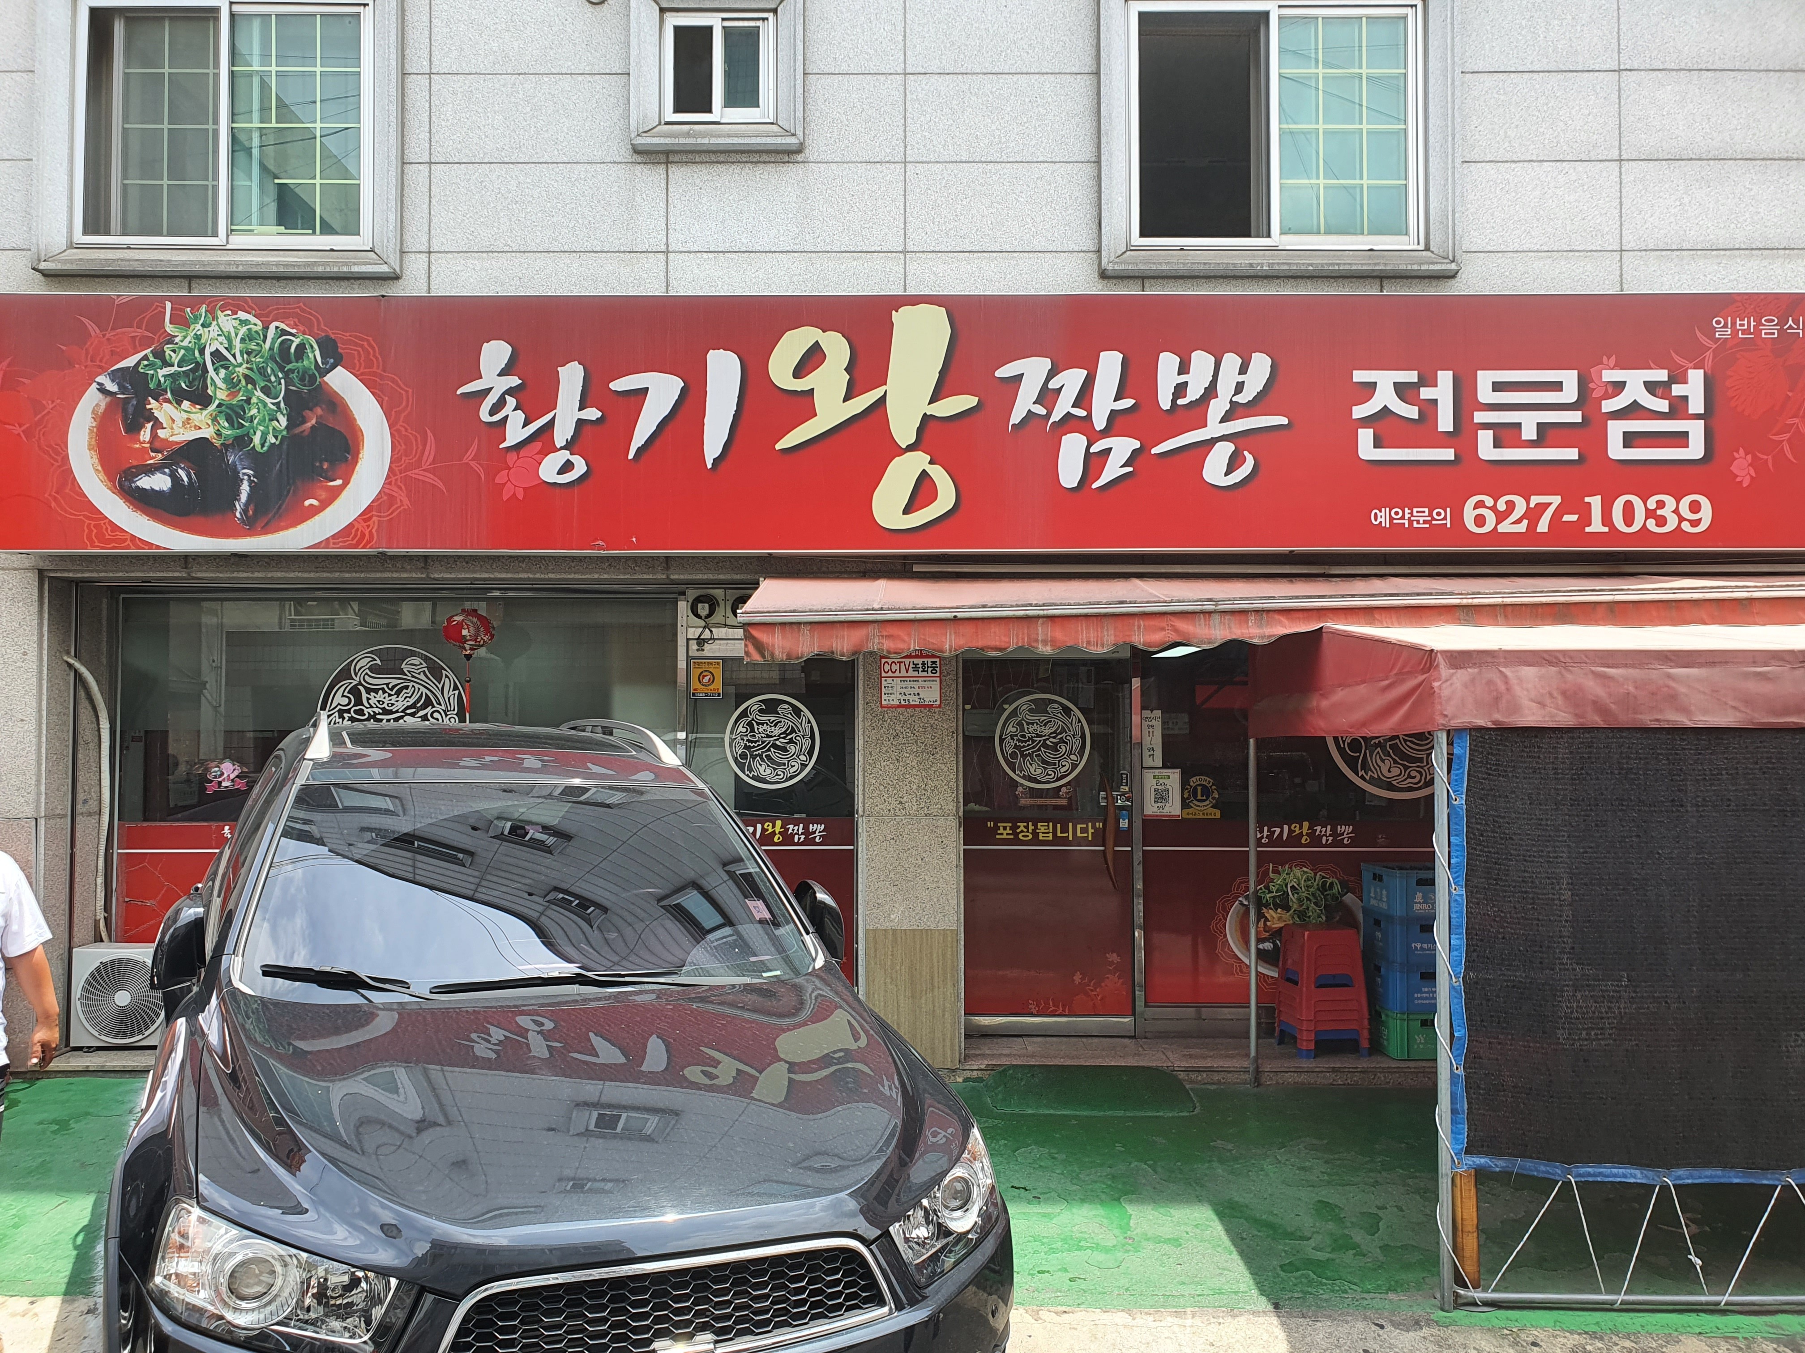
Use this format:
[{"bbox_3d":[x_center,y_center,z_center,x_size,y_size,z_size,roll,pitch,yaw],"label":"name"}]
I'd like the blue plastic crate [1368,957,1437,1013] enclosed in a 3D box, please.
[{"bbox_3d":[2.721,1.624,7.237,0.385,0.248,0.405,0,-1,-9],"label":"blue plastic crate"}]

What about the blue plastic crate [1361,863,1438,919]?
[{"bbox_3d":[2.720,1.141,7.249,0.385,0.248,0.405,0,-1,-9],"label":"blue plastic crate"}]

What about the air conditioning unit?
[{"bbox_3d":[-4.038,1.730,7.359,0.760,0.545,0.280,0,-1,0],"label":"air conditioning unit"}]

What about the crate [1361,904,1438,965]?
[{"bbox_3d":[2.720,1.383,7.243,0.385,0.248,0.405,0,-1,-9],"label":"crate"}]

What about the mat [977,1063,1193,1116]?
[{"bbox_3d":[0.901,2.015,6.573,0.988,0.070,0.511,0,-1,0],"label":"mat"}]

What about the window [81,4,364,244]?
[{"bbox_3d":[-3.511,-2.856,7.016,1.547,1.290,0.120,0,-1,0],"label":"window"}]

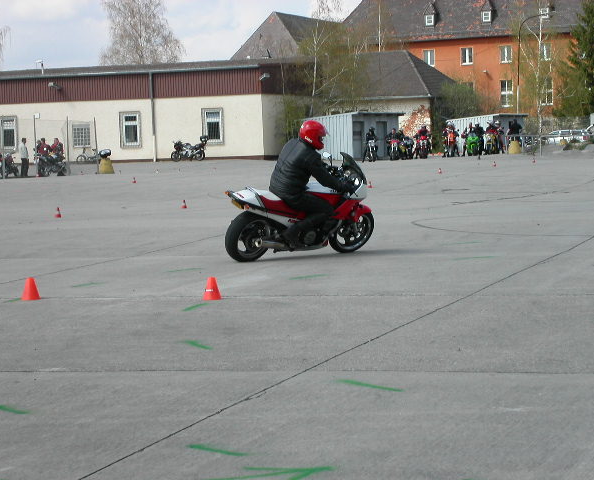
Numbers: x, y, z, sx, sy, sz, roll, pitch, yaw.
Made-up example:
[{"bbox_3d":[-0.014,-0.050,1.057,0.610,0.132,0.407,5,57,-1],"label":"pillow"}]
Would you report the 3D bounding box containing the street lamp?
[{"bbox_3d":[15.742,-10.747,139.770,2.350,8.776,0.350,-2,3,0],"label":"street lamp"}]

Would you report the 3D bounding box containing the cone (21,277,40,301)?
[{"bbox_3d":[-2.500,0.446,19.806,0.185,0.228,0.185,-2,3,0],"label":"cone"}]

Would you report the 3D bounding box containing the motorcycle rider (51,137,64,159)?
[{"bbox_3d":[-10.922,-3.773,95.955,0.420,1.720,0.550,-4,3,-22],"label":"motorcycle rider"}]

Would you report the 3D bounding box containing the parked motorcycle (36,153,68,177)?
[{"bbox_3d":[-11.043,-3.433,94.971,0.700,1.100,2.050,0,4,34],"label":"parked motorcycle"}]

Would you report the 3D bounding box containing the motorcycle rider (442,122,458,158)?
[{"bbox_3d":[7.021,-4.601,97.457,0.740,1.620,0.700,-3,3,-7],"label":"motorcycle rider"}]

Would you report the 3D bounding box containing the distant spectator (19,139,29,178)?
[{"bbox_3d":[-11.913,-3.601,91.956,0.380,1.680,0.500,-3,3,-18],"label":"distant spectator"}]

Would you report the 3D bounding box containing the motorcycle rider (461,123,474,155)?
[{"bbox_3d":[7.934,-4.700,98.458,0.600,1.600,0.600,-3,3,-6],"label":"motorcycle rider"}]

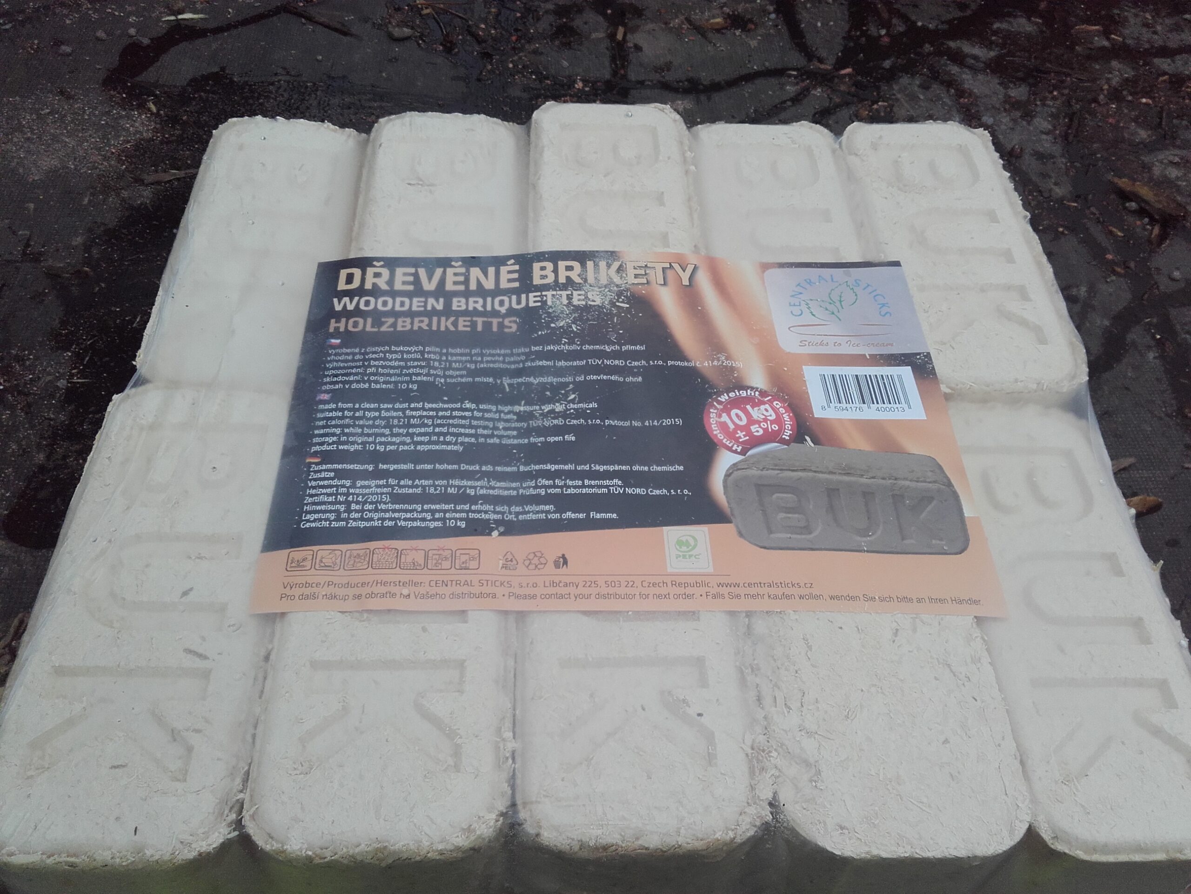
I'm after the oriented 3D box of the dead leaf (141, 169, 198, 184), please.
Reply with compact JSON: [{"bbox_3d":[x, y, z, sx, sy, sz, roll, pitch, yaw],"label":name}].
[{"bbox_3d":[-0.220,-0.142,0.558,0.033,0.005,0.009,-11,53,-11],"label":"dead leaf"}]

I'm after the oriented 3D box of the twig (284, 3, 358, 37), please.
[{"bbox_3d":[-0.168,-0.260,0.650,0.056,0.003,0.004,26,55,18],"label":"twig"}]

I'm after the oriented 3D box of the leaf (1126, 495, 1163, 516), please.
[{"bbox_3d":[0.227,0.024,0.444,0.016,0.005,0.010,0,51,-2],"label":"leaf"}]

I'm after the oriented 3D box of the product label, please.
[{"bbox_3d":[0.009,-0.012,0.338,0.211,0.006,0.148,0,51,-3],"label":"product label"}]

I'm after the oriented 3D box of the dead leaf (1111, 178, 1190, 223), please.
[{"bbox_3d":[0.296,-0.133,0.572,0.039,0.008,0.014,36,58,23],"label":"dead leaf"}]

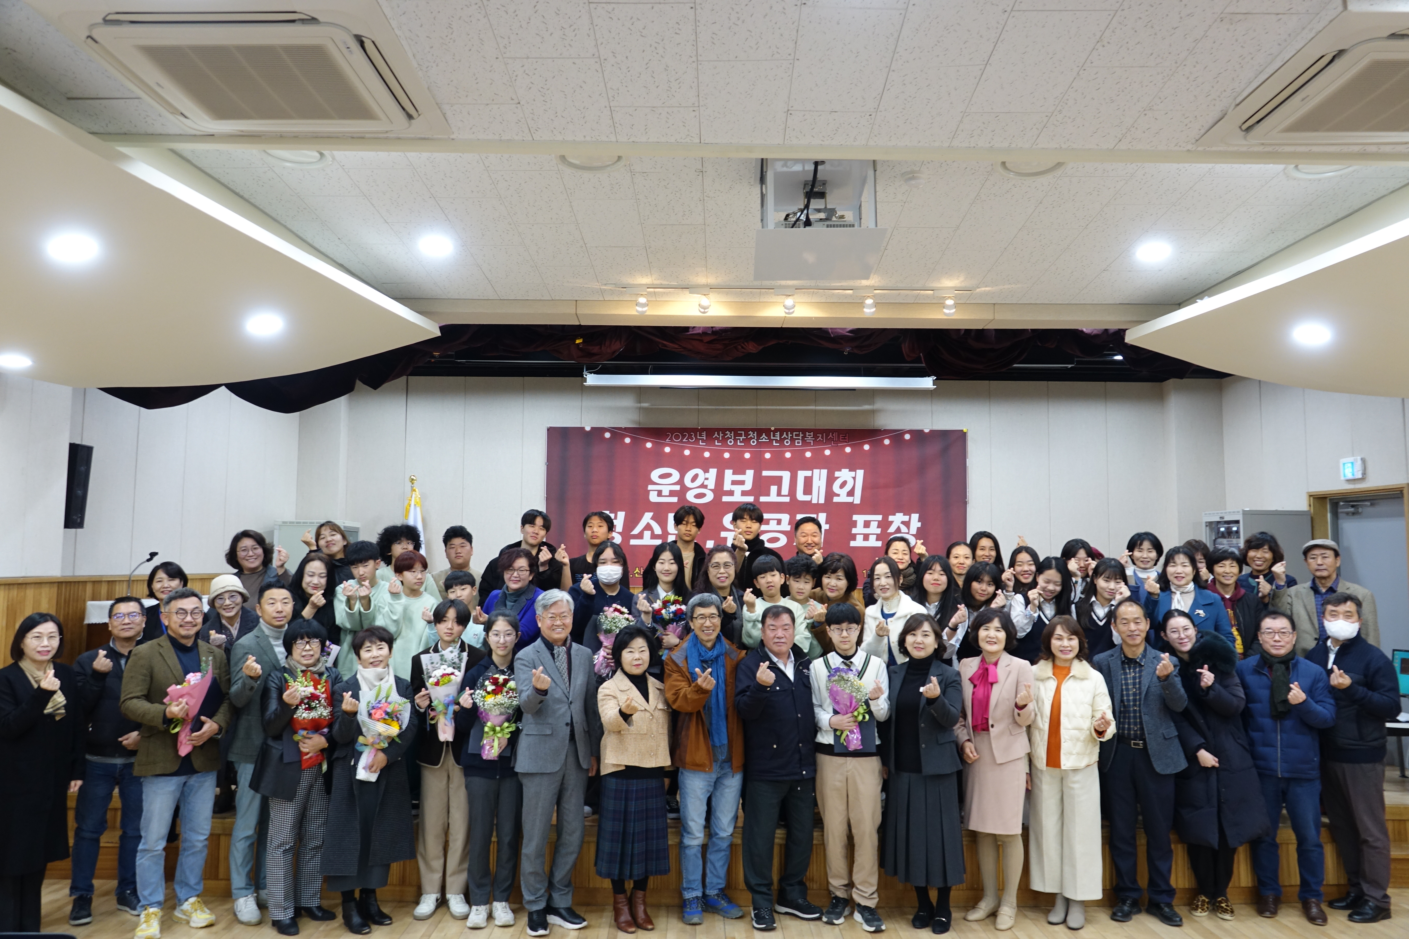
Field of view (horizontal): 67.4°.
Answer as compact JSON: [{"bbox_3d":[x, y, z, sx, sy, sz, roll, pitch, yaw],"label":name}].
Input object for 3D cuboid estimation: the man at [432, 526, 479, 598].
[{"bbox_3d":[-1.601,1.224,6.814,0.460,1.710,0.370,1,-5,-6],"label":"man"}]

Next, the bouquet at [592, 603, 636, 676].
[{"bbox_3d":[-0.521,0.985,6.060,0.250,0.420,0.240,7,-5,1],"label":"bouquet"}]

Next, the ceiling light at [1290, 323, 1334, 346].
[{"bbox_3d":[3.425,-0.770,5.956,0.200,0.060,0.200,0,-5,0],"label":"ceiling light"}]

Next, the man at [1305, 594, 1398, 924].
[{"bbox_3d":[3.551,1.550,5.777,0.380,1.704,0.460,5,-7,-43],"label":"man"}]

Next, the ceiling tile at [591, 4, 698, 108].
[{"bbox_3d":[-0.172,-1.284,3.287,0.300,0.020,0.600,1,-8,1],"label":"ceiling tile"}]

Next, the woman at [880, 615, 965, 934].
[{"bbox_3d":[1.159,1.593,5.605,0.450,1.620,0.400,0,-5,7],"label":"woman"}]

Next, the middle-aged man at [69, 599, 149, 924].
[{"bbox_3d":[-3.189,1.537,5.710,0.470,1.670,0.350,3,-5,-26],"label":"middle-aged man"}]

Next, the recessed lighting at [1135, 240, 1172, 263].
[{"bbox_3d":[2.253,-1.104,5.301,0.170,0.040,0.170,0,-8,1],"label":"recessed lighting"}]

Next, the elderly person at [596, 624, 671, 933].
[{"bbox_3d":[-0.376,1.615,5.592,0.410,1.570,0.380,2,-5,-13],"label":"elderly person"}]

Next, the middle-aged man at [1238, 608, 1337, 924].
[{"bbox_3d":[3.191,1.608,5.818,0.500,1.670,0.380,-1,-5,20],"label":"middle-aged man"}]

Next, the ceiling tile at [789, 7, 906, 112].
[{"bbox_3d":[0.428,-1.270,3.276,0.300,0.020,0.600,1,-8,1],"label":"ceiling tile"}]

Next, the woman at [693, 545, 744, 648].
[{"bbox_3d":[0.105,1.279,6.508,0.470,1.590,0.330,0,-5,-1],"label":"woman"}]

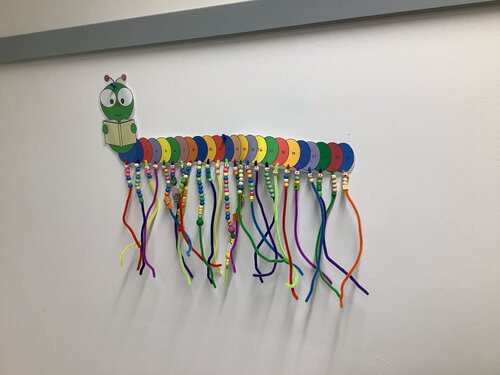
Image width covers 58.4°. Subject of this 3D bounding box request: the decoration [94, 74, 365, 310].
[{"bbox_3d":[-0.064,-0.009,0.924,0.594,0.478,0.055,1,9,21],"label":"decoration"}]

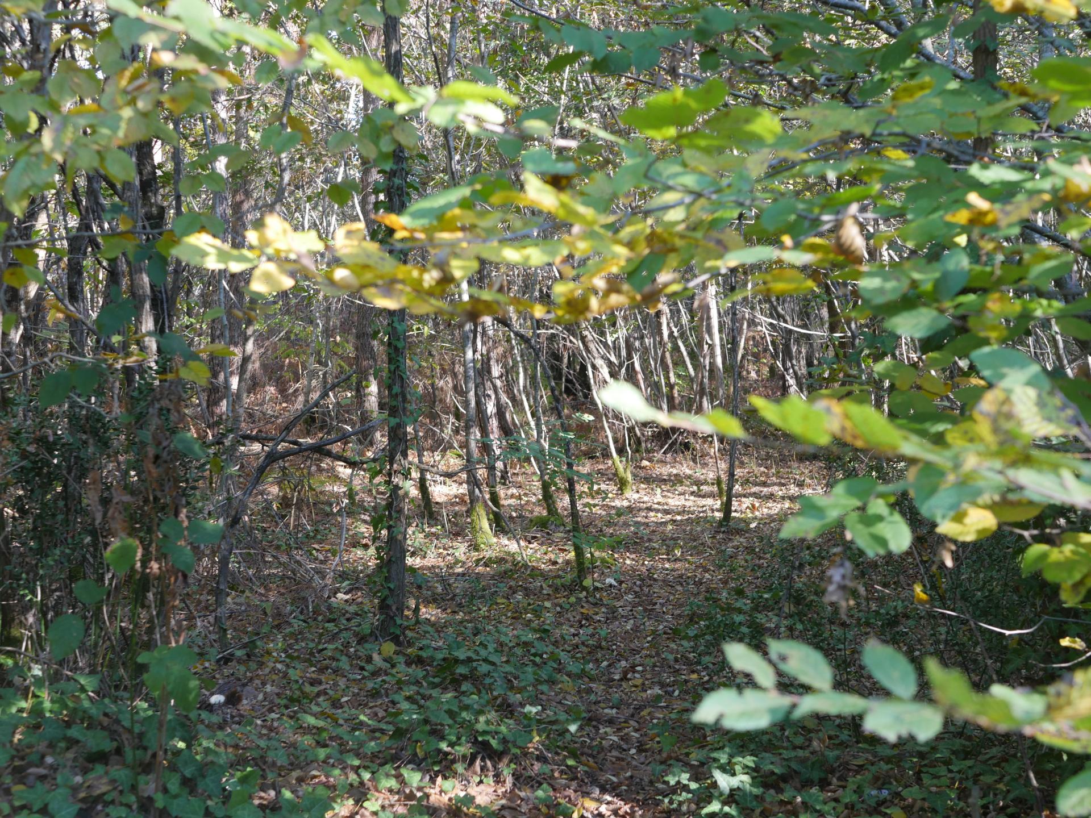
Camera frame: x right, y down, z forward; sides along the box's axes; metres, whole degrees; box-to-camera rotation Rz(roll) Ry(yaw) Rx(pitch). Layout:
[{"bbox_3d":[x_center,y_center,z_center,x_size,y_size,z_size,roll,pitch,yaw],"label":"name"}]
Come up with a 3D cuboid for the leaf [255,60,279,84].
[{"bbox_3d":[-0.425,-0.513,2.400,0.037,0.037,0.020,0,2,0],"label":"leaf"}]

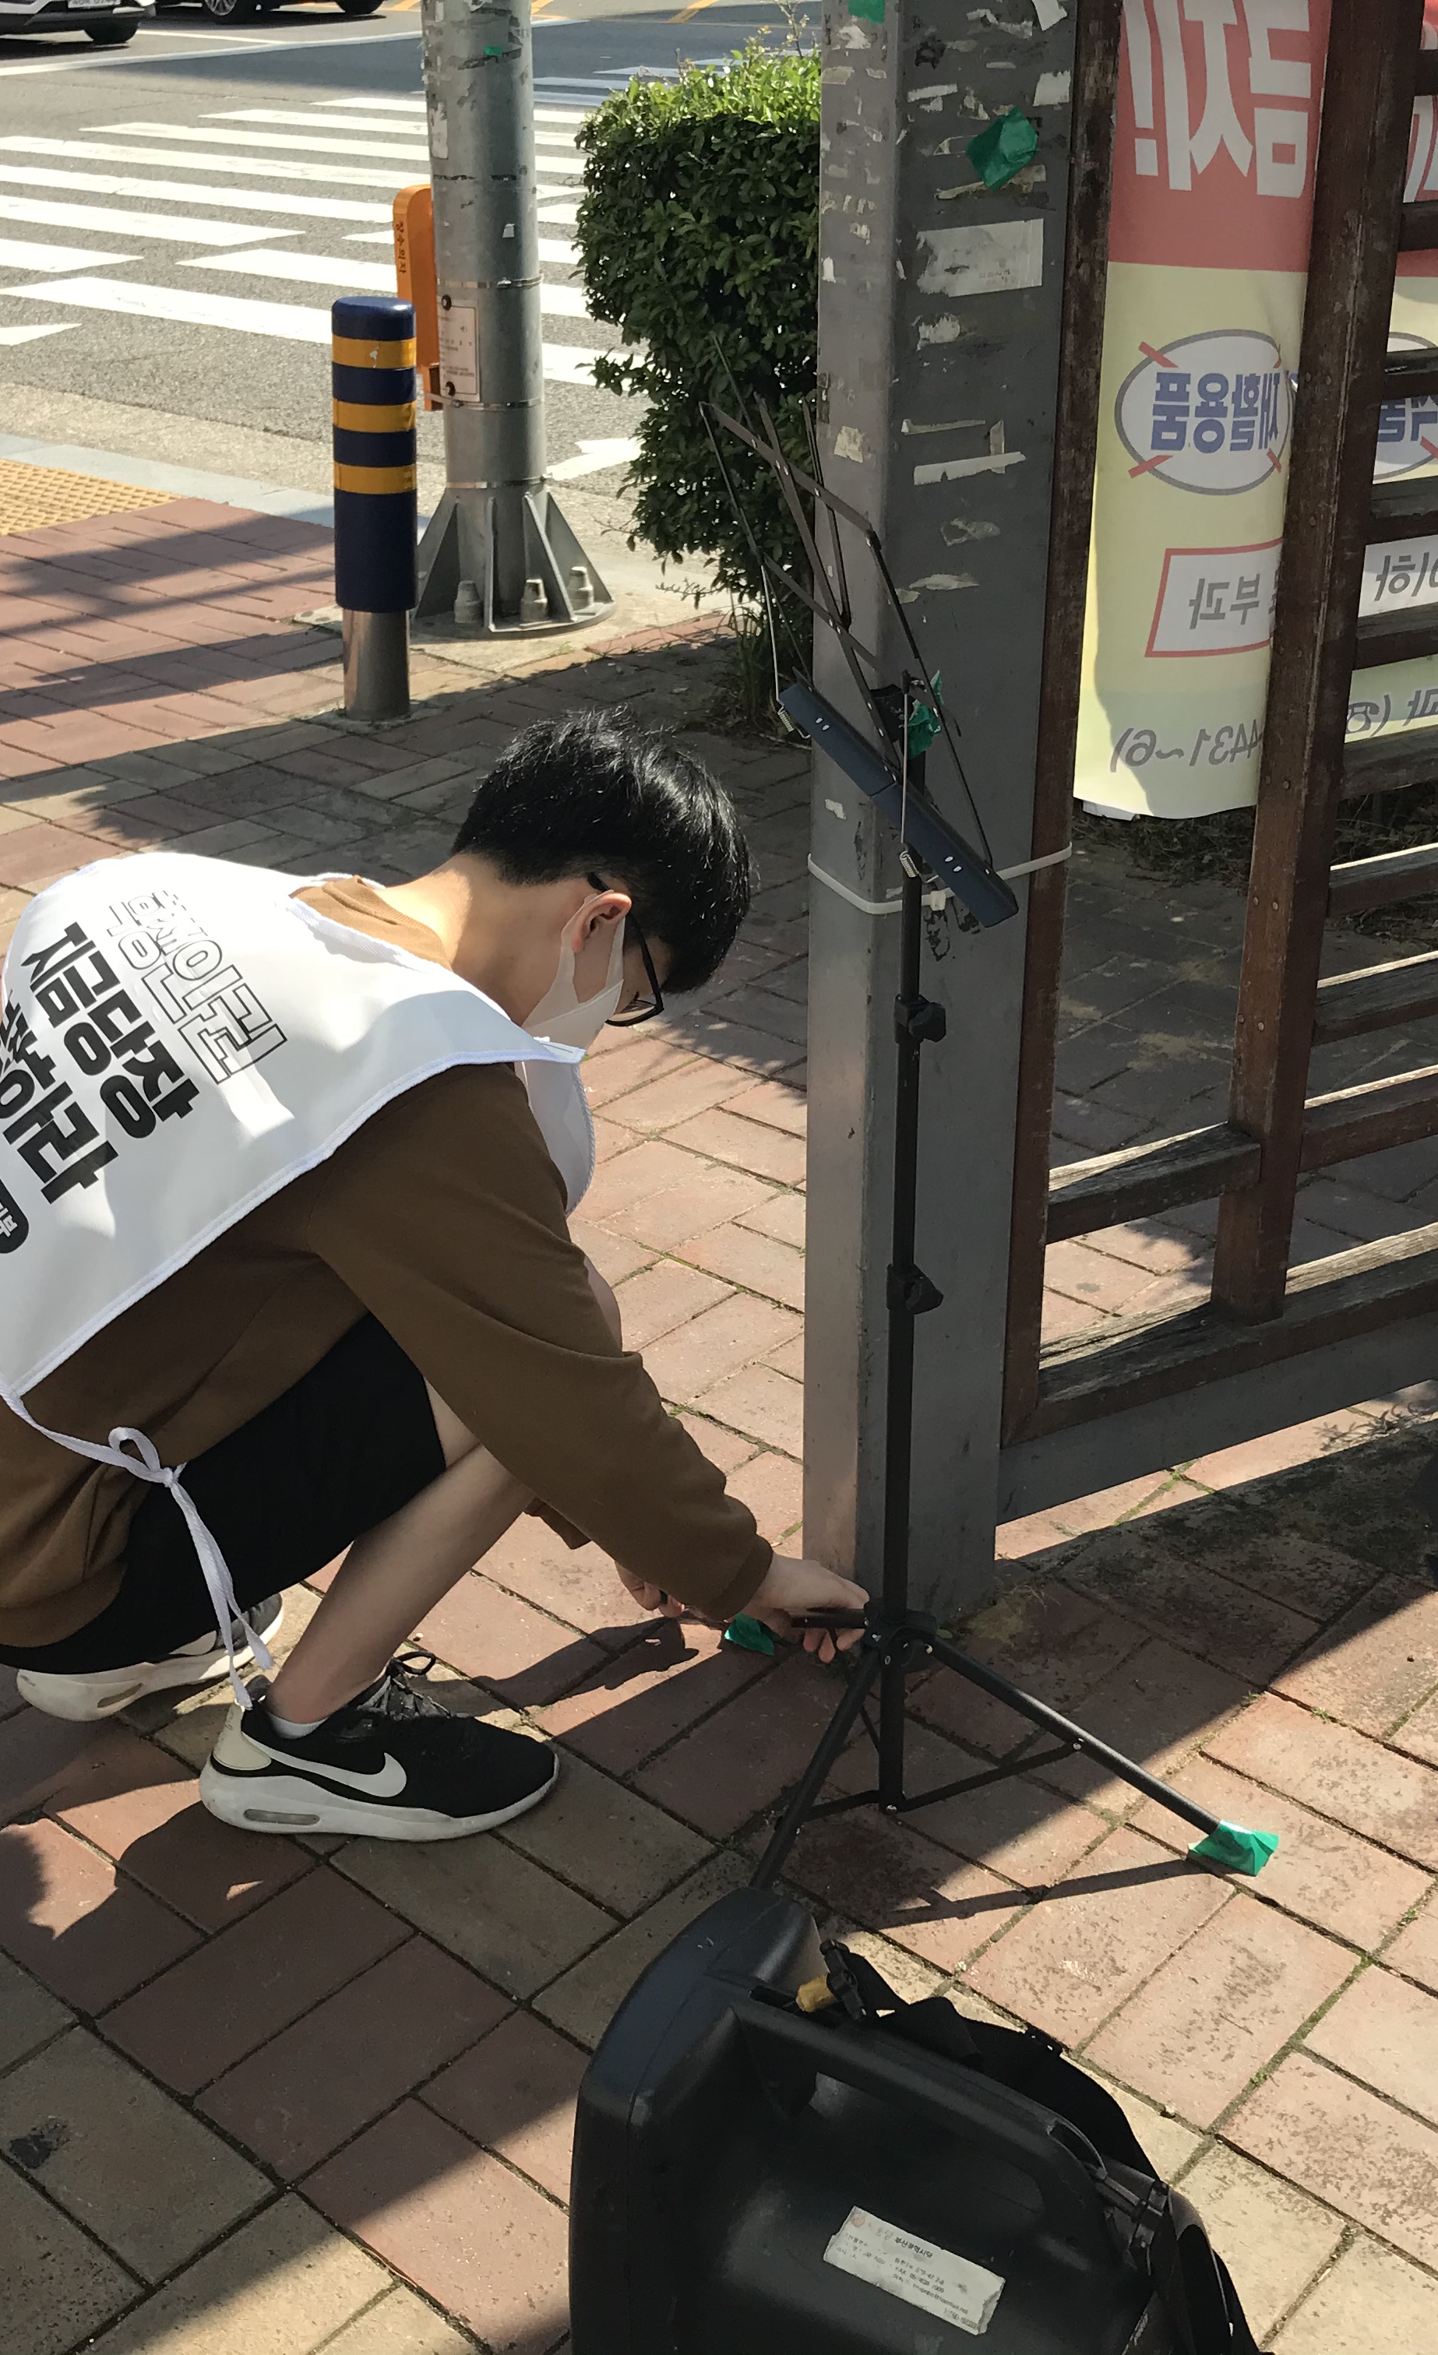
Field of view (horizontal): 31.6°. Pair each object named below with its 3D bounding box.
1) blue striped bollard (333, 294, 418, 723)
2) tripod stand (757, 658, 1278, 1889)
[{"bbox_3d":[-0.663,-1.283,4.914,0.157,0.777,0.157,-1,27,-7],"label":"blue striped bollard"},{"bbox_3d":[0.137,0.072,1.948,0.510,1.020,0.510,-7,27,-12],"label":"tripod stand"}]

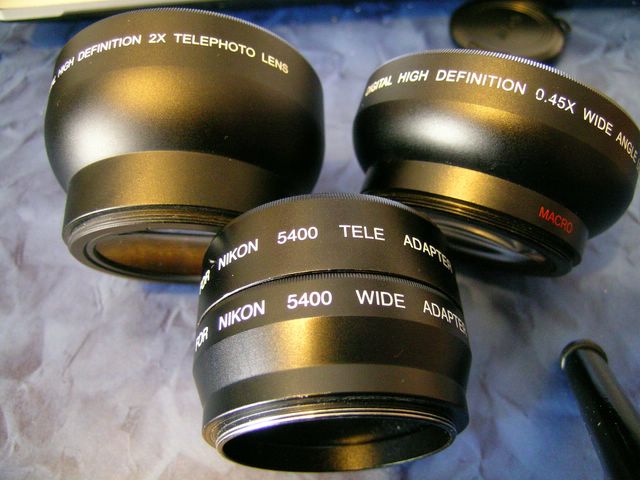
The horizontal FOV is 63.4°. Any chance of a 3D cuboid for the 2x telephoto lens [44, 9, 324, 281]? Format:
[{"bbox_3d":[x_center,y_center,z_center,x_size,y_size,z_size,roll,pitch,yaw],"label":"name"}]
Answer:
[{"bbox_3d":[-0.033,-0.017,0.136,0.070,0.070,0.046,-1,71,-1],"label":"2x telephoto lens"}]

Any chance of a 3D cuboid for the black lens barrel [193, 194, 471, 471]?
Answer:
[{"bbox_3d":[0.002,0.024,0.114,0.059,0.059,0.041,-2,55,-1],"label":"black lens barrel"}]

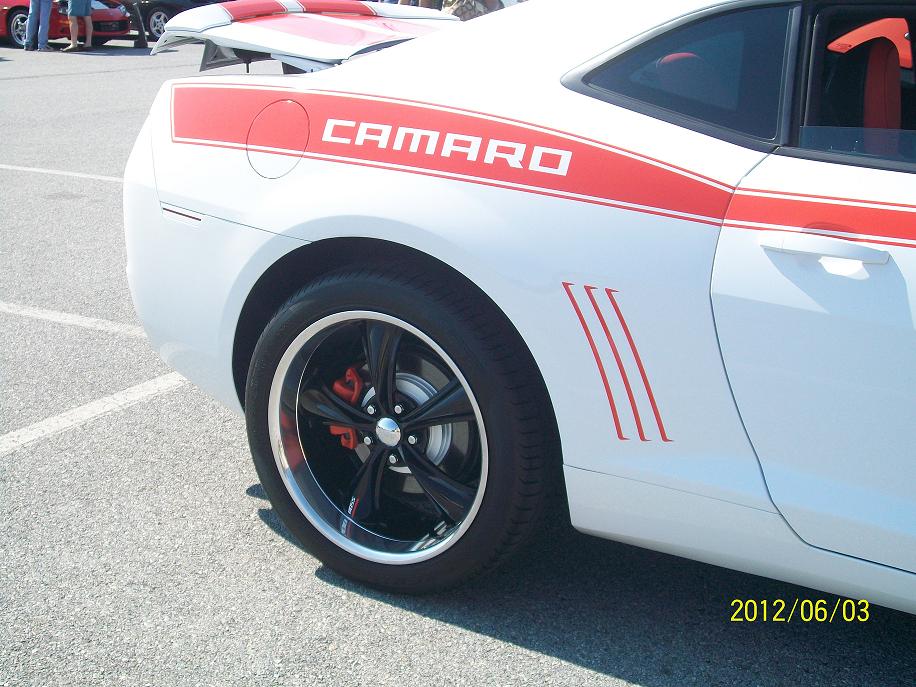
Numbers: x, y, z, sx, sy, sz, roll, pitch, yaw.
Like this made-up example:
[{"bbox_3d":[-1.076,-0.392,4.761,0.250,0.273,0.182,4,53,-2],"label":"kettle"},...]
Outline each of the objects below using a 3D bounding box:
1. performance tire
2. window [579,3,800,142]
[{"bbox_3d":[-0.109,0.174,2.853,0.712,0.706,0.280,11,17,28],"label":"performance tire"},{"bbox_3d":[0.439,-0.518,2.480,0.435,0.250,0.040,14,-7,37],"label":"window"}]

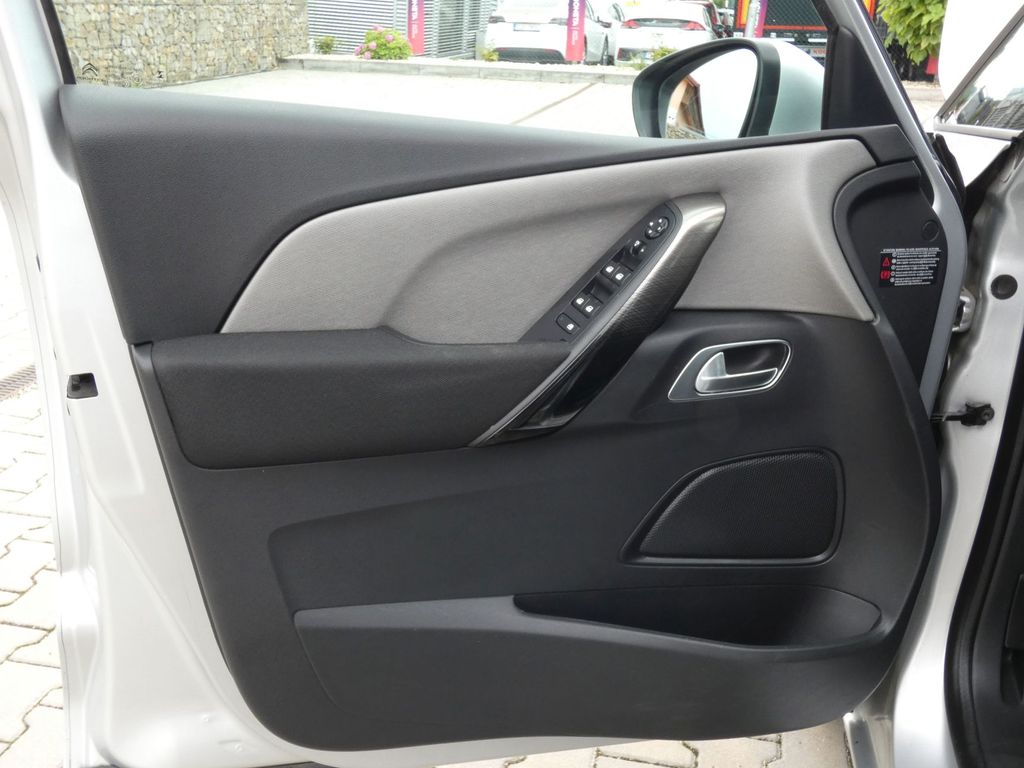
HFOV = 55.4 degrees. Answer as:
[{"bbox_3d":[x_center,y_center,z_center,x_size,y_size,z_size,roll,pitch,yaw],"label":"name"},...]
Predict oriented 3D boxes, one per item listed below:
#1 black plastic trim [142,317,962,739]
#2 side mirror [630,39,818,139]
[{"bbox_3d":[0.052,0.175,1.093,0.885,0.520,0.130,0,23,-3],"label":"black plastic trim"},{"bbox_3d":[0.278,-0.319,1.145,0.145,0.165,0.240,-10,25,-25],"label":"side mirror"}]

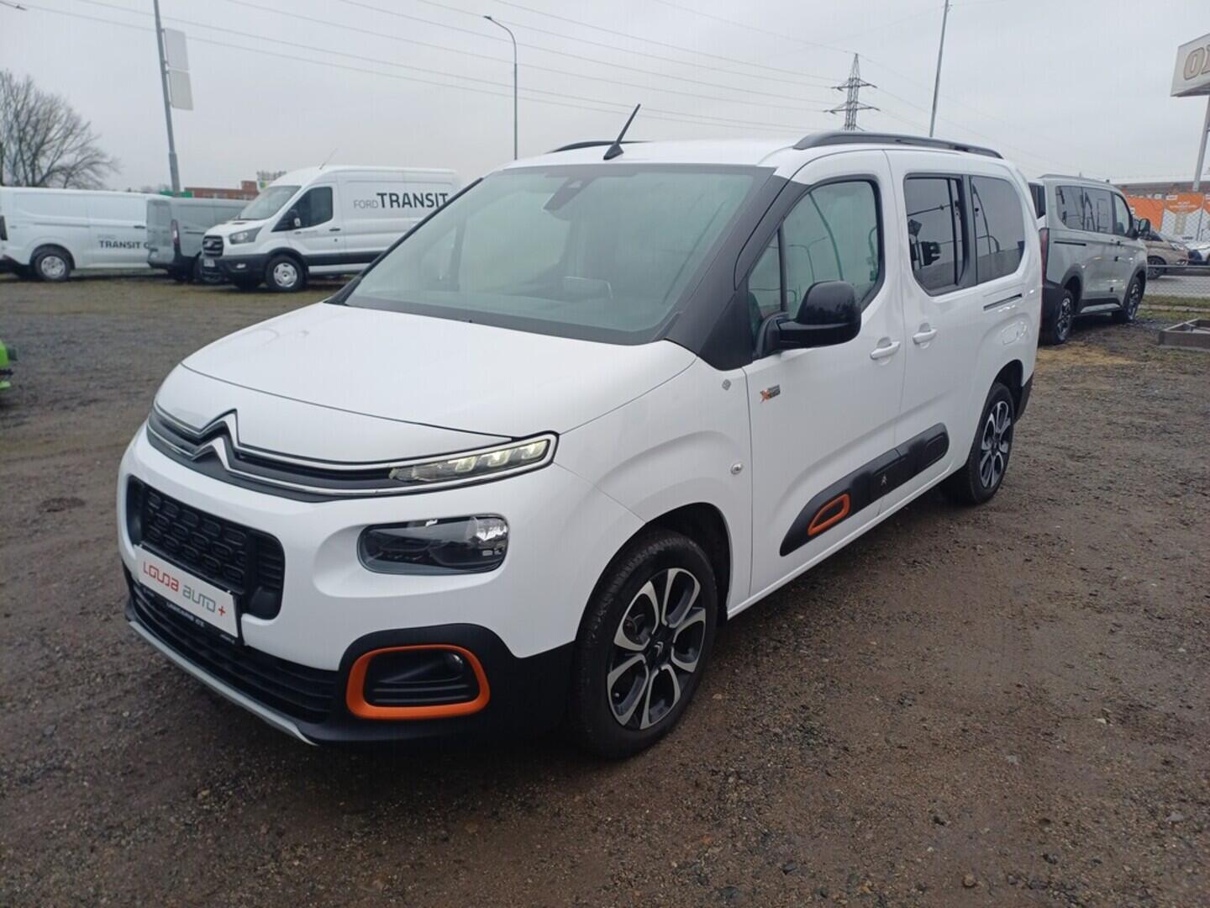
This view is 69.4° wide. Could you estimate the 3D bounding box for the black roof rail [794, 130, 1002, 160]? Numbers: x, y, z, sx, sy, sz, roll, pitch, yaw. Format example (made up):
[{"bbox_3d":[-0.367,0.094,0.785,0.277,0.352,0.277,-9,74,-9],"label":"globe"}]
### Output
[{"bbox_3d":[1.399,-1.350,3.870,0.070,0.110,2.300,13,20,38],"label":"black roof rail"}]

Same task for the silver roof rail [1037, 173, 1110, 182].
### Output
[{"bbox_3d":[5.718,-3.308,10.565,0.060,0.090,2.700,15,21,42],"label":"silver roof rail"}]

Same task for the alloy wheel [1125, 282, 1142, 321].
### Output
[{"bbox_3d":[7.603,-2.229,12.711,0.200,0.510,0.510,15,21,42],"label":"alloy wheel"}]

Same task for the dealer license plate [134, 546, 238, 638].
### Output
[{"bbox_3d":[-1.079,0.342,2.243,0.520,0.112,0.025,13,16,38],"label":"dealer license plate"}]

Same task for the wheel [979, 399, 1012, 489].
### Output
[{"bbox_3d":[2.010,-0.064,4.678,0.190,0.465,0.465,13,20,38],"label":"wheel"}]

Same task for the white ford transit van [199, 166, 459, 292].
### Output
[{"bbox_3d":[-5.822,-4.889,18.719,2.080,2.530,5.550,14,20,39],"label":"white ford transit van"}]

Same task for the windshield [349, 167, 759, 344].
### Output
[{"bbox_3d":[-0.208,-0.738,3.015,1.410,0.160,0.900,14,53,38],"label":"windshield"}]

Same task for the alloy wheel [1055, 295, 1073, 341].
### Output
[{"bbox_3d":[5.468,-1.642,10.561,0.170,0.490,0.490,15,21,42],"label":"alloy wheel"}]

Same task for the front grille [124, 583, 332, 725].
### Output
[{"bbox_3d":[-1.033,0.492,2.343,1.080,0.180,0.120,13,20,38],"label":"front grille"}]

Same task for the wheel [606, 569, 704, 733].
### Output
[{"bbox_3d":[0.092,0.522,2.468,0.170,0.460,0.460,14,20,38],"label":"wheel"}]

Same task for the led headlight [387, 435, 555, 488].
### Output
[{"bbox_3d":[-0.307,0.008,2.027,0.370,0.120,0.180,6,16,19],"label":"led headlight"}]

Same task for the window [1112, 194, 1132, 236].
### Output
[{"bbox_3d":[6.915,-3.170,11.675,0.070,0.580,0.860,4,14,44],"label":"window"}]

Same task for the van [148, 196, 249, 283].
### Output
[{"bbox_3d":[-8.561,-5.305,21.465,4.600,1.840,1.850,-14,21,-42],"label":"van"}]

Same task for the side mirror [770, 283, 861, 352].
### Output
[{"bbox_3d":[0.606,-0.406,2.562,0.190,0.195,0.210,13,20,38],"label":"side mirror"}]

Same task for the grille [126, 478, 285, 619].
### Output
[{"bbox_3d":[-1.033,0.228,2.279,0.780,0.270,0.120,14,20,38],"label":"grille"}]

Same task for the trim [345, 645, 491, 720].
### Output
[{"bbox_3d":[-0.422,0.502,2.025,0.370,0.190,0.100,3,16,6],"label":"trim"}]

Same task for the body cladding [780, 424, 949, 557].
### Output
[{"bbox_3d":[1.027,0.080,3.286,0.050,0.195,1.500,13,20,38],"label":"body cladding"}]

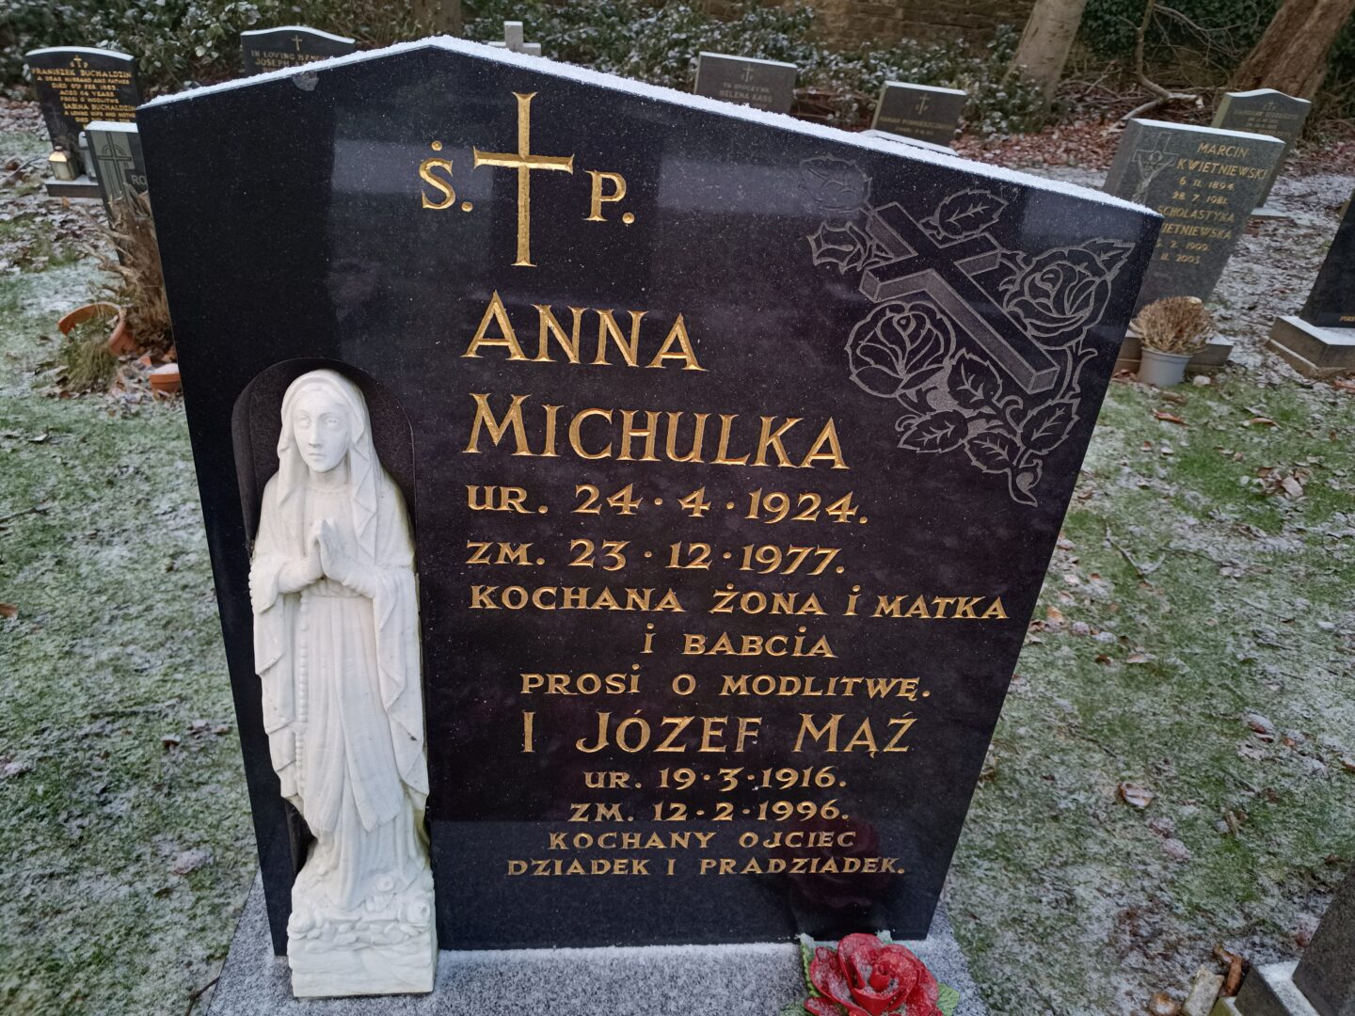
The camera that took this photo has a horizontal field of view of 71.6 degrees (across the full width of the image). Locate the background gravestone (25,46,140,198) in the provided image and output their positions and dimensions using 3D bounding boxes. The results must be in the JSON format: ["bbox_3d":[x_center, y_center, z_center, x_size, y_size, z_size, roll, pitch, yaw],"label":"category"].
[{"bbox_3d":[-3.300,-2.190,5.357,0.622,0.758,0.260,-2,35,-11],"label":"background gravestone"}]

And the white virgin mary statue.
[{"bbox_3d":[-0.284,0.180,0.822,0.138,0.647,0.091,2,28,-9],"label":"white virgin mary statue"}]

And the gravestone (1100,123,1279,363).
[{"bbox_3d":[1.868,-1.008,3.623,0.720,0.850,0.280,4,35,-7],"label":"gravestone"}]

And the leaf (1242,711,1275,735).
[{"bbox_3d":[1.026,0.381,1.664,0.051,0.016,0.058,-3,31,-17],"label":"leaf"}]

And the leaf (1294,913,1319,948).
[{"bbox_3d":[0.859,0.574,1.285,0.068,0.015,0.037,-20,39,-39],"label":"leaf"}]

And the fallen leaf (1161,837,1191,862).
[{"bbox_3d":[0.738,0.504,1.385,0.043,0.014,0.035,-19,38,-38],"label":"fallen leaf"}]

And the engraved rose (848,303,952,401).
[{"bbox_3d":[0.160,-0.112,0.675,0.080,0.072,0.005,2,28,-7],"label":"engraved rose"}]

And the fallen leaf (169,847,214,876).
[{"bbox_3d":[-0.616,0.447,1.192,0.047,0.014,0.040,-7,32,-23],"label":"fallen leaf"}]

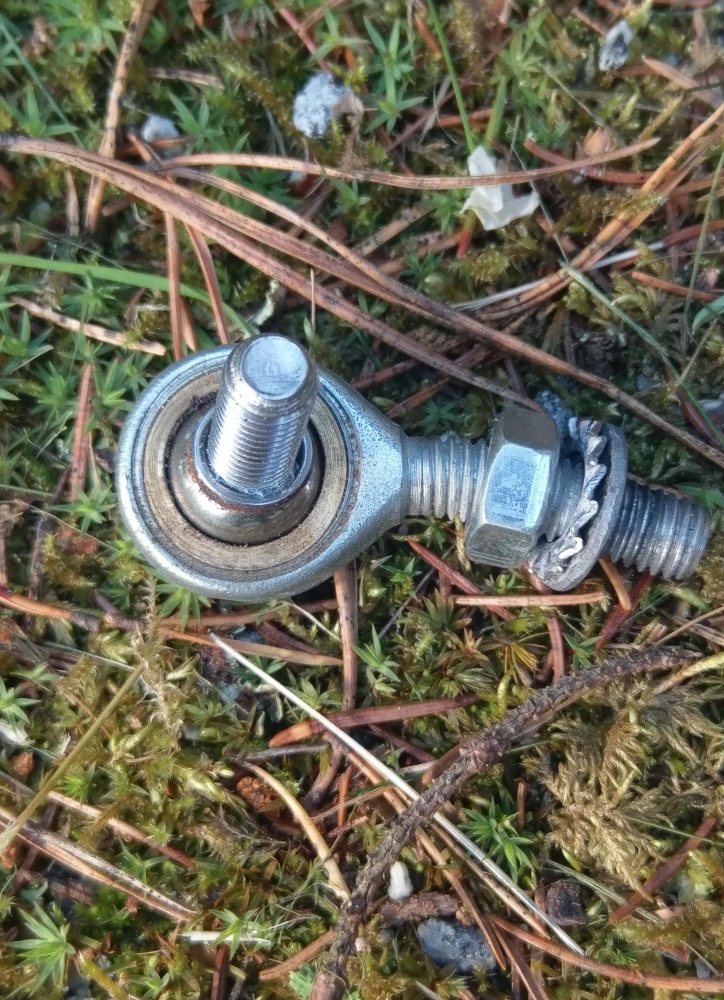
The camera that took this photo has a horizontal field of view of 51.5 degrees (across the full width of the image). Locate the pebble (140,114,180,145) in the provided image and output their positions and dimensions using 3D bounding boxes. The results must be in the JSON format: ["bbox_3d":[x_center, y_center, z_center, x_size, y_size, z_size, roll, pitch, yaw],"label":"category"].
[{"bbox_3d":[-0.017,-0.031,0.063,0.003,0.002,0.003,0,87,0],"label":"pebble"}]

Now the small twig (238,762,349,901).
[{"bbox_3d":[-0.005,0.026,0.059,0.002,0.001,0.013,-39,87,-2],"label":"small twig"}]

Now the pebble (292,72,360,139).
[{"bbox_3d":[-0.003,-0.033,0.063,0.006,0.004,0.005,0,87,0],"label":"pebble"}]

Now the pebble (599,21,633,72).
[{"bbox_3d":[0.021,-0.038,0.063,0.002,0.002,0.005,23,87,1],"label":"pebble"}]

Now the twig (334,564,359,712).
[{"bbox_3d":[-0.001,0.011,0.060,0.002,0.001,0.012,-2,87,0],"label":"twig"}]

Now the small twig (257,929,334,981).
[{"bbox_3d":[-0.005,0.035,0.058,0.007,0.001,0.001,-28,87,-2],"label":"small twig"}]

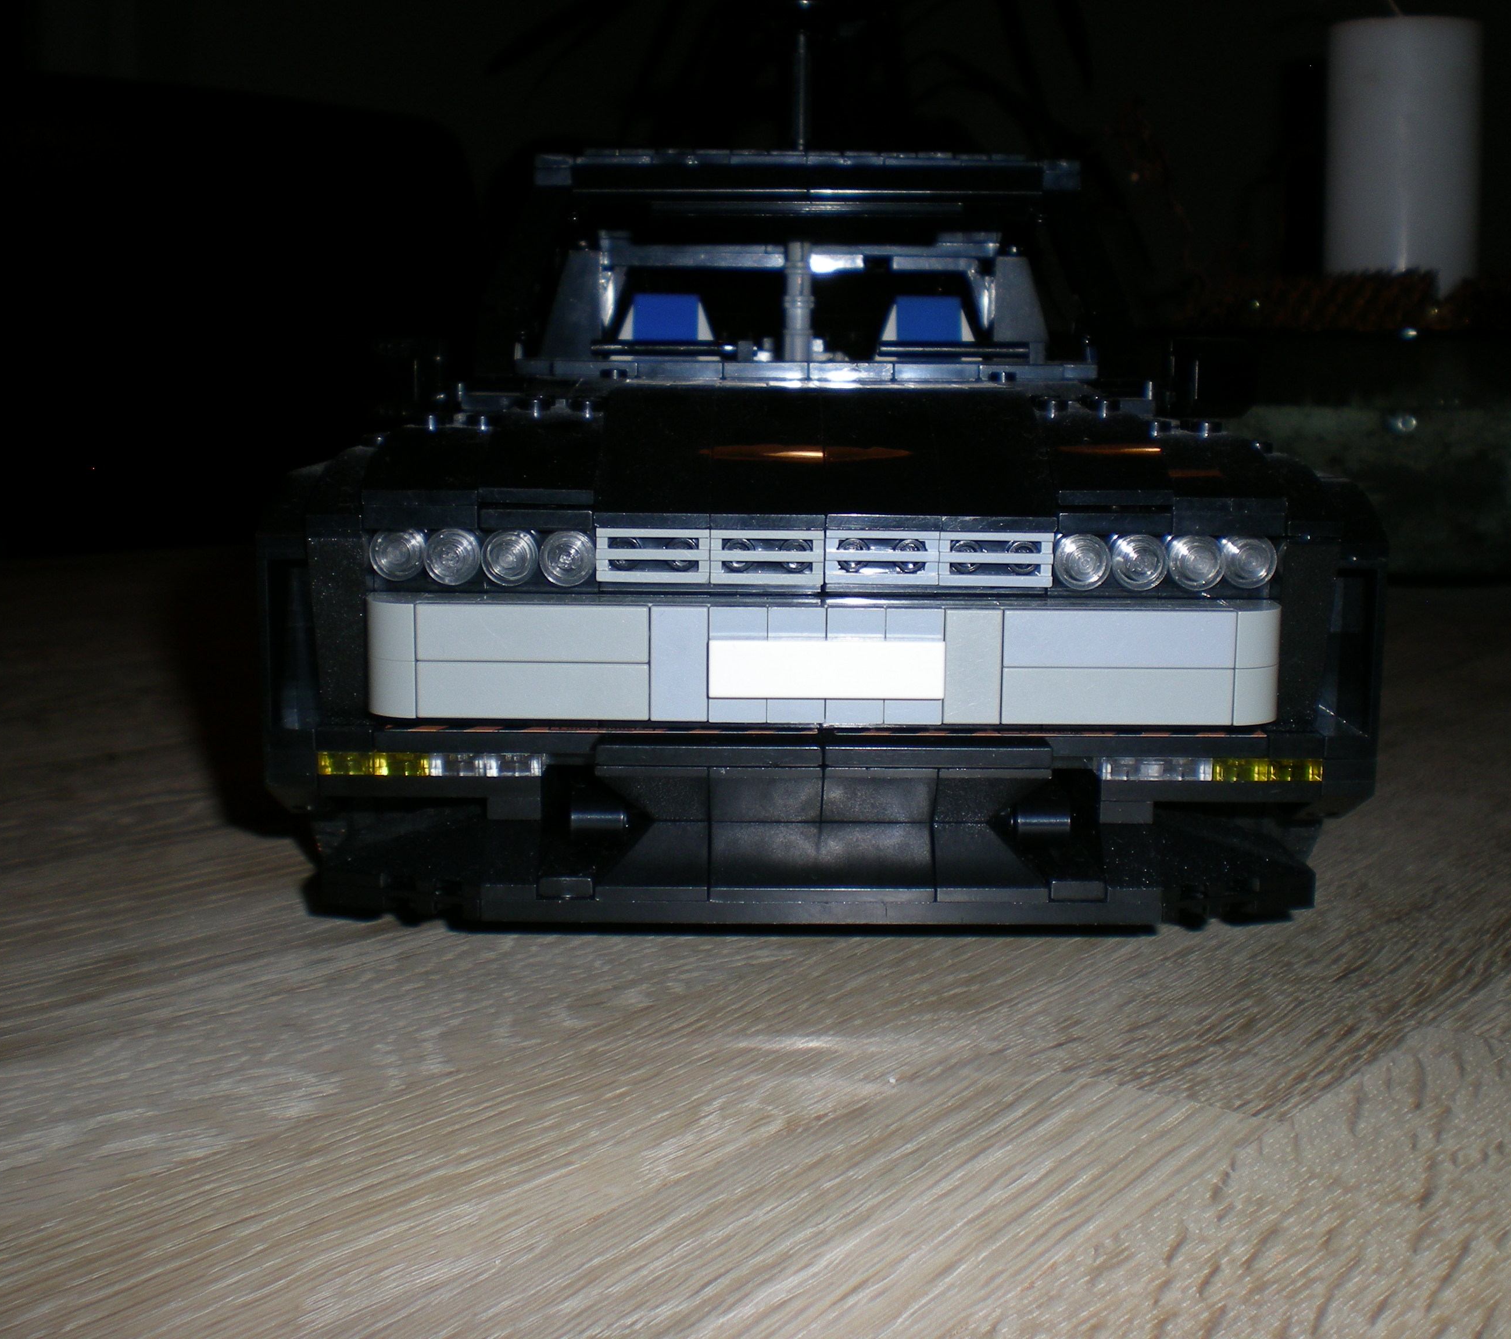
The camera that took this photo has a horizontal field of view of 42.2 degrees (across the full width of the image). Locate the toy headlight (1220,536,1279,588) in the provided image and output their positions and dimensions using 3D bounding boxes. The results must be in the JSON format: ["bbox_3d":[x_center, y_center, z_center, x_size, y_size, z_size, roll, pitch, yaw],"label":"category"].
[{"bbox_3d":[0.069,-0.015,0.278,0.008,0.008,0.005,1,9,0],"label":"toy headlight"}]

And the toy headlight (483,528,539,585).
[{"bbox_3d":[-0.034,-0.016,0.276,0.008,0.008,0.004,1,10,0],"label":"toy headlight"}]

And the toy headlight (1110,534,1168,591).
[{"bbox_3d":[0.054,-0.015,0.276,0.008,0.008,0.005,1,9,0],"label":"toy headlight"}]

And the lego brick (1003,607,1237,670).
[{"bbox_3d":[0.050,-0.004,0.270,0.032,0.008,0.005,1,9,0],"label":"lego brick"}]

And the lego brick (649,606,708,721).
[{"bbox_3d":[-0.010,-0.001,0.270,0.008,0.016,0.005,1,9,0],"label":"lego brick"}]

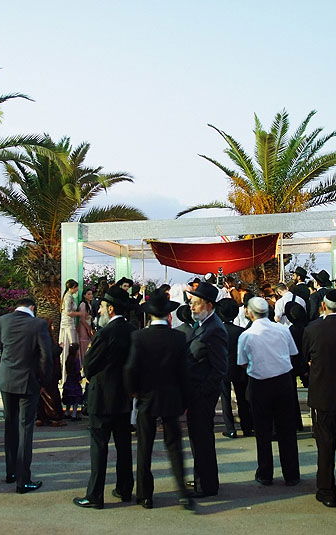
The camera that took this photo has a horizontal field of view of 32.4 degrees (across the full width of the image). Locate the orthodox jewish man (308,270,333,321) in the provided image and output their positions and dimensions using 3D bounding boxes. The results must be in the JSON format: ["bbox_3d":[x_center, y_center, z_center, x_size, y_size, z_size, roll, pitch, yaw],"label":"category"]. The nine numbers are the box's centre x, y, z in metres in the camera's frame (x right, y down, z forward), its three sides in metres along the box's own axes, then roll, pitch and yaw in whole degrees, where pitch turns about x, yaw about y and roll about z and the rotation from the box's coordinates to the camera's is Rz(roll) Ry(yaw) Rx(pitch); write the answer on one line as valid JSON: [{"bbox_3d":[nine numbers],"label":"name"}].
[{"bbox_3d":[2.402,0.925,8.917,0.400,1.750,0.500,-6,-8,45],"label":"orthodox jewish man"}]

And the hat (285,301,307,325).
[{"bbox_3d":[1.565,0.552,7.100,0.290,0.150,0.330,3,15,-37],"label":"hat"}]

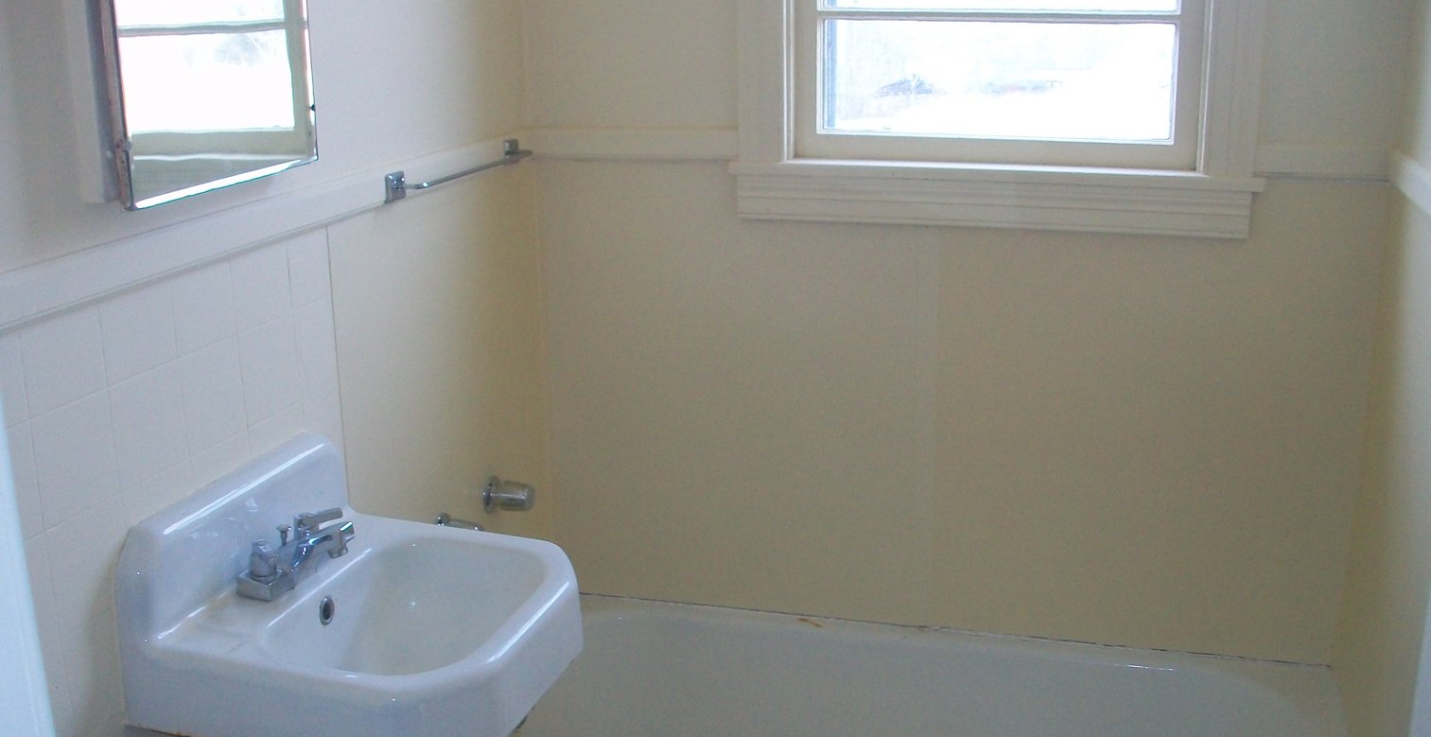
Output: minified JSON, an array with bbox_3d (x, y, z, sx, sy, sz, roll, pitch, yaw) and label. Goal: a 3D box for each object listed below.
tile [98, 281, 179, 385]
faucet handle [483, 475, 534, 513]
[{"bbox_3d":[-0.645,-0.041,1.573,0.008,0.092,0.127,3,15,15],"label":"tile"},{"bbox_3d":[-0.379,0.232,2.587,0.079,0.062,0.060,3,16,16],"label":"faucet handle"}]

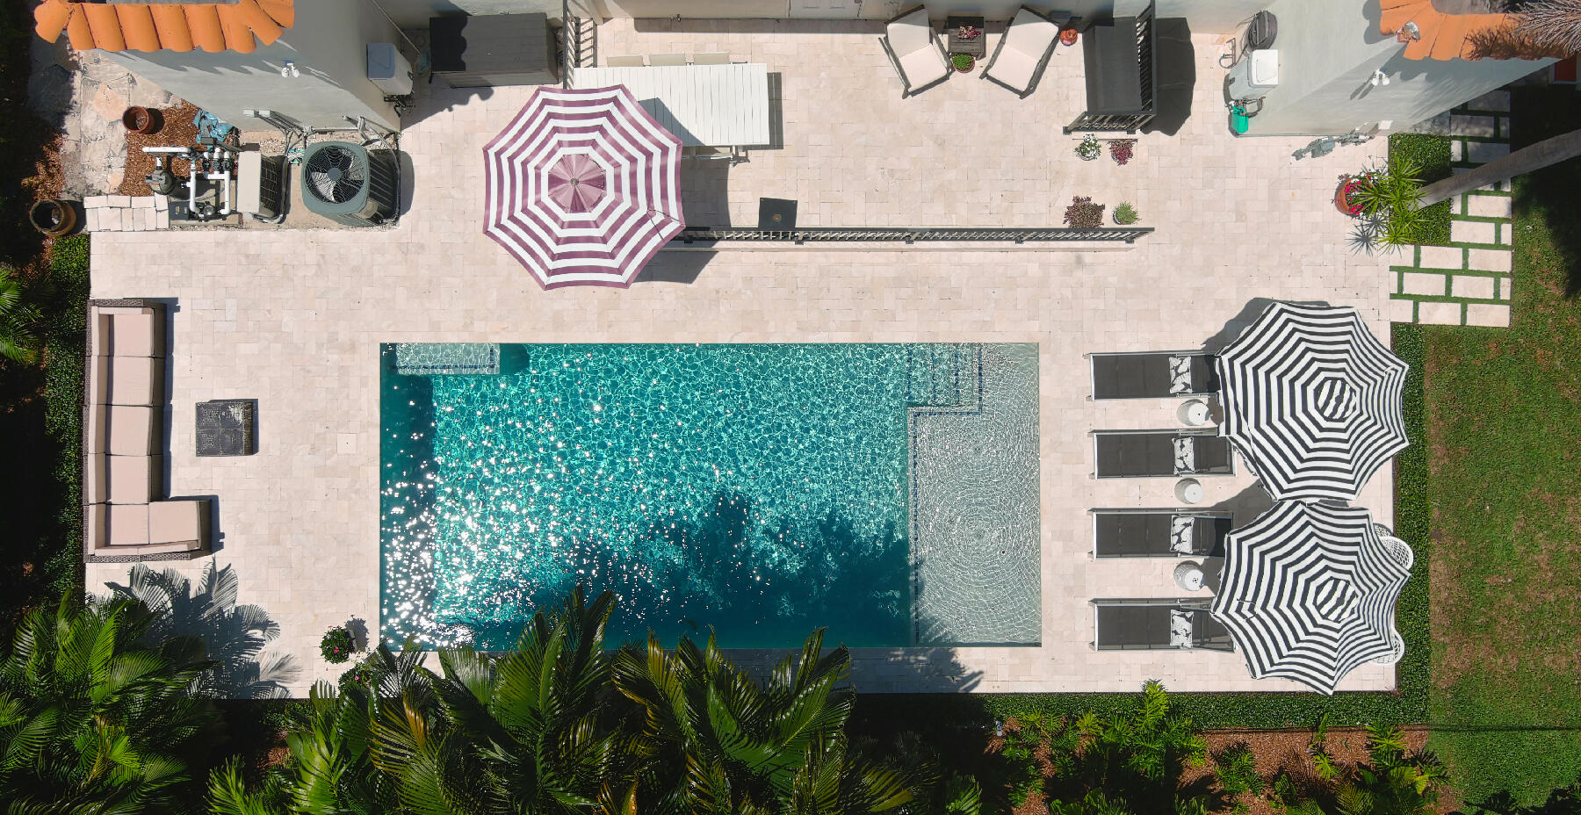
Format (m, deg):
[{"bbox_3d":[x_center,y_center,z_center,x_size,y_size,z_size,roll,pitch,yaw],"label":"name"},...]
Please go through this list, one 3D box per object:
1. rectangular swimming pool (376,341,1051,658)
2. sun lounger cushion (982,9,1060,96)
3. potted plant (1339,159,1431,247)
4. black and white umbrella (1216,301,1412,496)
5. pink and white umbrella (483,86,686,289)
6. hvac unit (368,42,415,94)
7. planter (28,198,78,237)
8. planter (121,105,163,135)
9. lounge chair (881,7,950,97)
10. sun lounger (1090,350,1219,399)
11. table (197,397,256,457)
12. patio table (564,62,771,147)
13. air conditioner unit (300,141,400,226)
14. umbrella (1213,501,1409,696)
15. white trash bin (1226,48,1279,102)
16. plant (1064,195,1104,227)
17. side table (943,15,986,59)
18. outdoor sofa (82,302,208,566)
[{"bbox_3d":[-1.088,1.220,18.214,9.100,1.400,4.200,0,89,-1],"label":"rectangular swimming pool"},{"bbox_3d":[3.040,-4.647,16.703,0.630,0.660,0.820,27,89,-1],"label":"sun lounger cushion"},{"bbox_3d":[7.899,-2.611,17.072,0.789,1.660,1.127,0,89,-1],"label":"potted plant"},{"bbox_3d":[6.369,-0.067,16.403,2.420,2.560,2.420,0,89,-1],"label":"black and white umbrella"},{"bbox_3d":[-2.438,-2.589,15.776,2.450,2.540,2.450,0,89,-1],"label":"pink and white umbrella"},{"bbox_3d":[-5.211,-4.403,16.599,0.328,0.740,0.459,0,89,-1],"label":"hvac unit"},{"bbox_3d":[-10.006,-2.565,17.327,0.480,0.390,0.480,0,89,-1],"label":"planter"},{"bbox_3d":[-8.783,-3.854,17.248,0.360,0.320,0.360,0,89,-1],"label":"planter"},{"bbox_3d":[1.679,-4.727,16.991,0.700,0.800,0.900,-26,90,-1],"label":"lounge chair"},{"bbox_3d":[5.046,-0.434,17.440,1.950,0.440,0.640,-1,89,-1],"label":"sun lounger"},{"bbox_3d":[-7.710,0.303,17.376,0.667,0.320,0.727,-1,89,-1],"label":"table"},{"bbox_3d":[-1.525,-3.846,16.704,2.500,0.750,1.030,-1,89,-1],"label":"patio table"},{"bbox_3d":[-5.874,-2.957,16.980,0.910,1.120,0.910,0,89,-1],"label":"air conditioner unit"},{"bbox_3d":[6.358,2.318,16.377,2.420,2.560,2.420,0,89,-1],"label":"umbrella"},{"bbox_3d":[6.095,-4.350,16.749,0.394,0.680,0.495,0,89,-2],"label":"white trash bin"},{"bbox_3d":[3.950,-2.599,17.187,0.530,0.450,0.480,0,89,-1],"label":"plant"},{"bbox_3d":[2.346,-4.961,17.207,0.479,0.400,0.492,0,89,-1],"label":"side table"},{"bbox_3d":[-8.630,0.320,17.191,1.372,0.650,3.476,0,89,-1],"label":"outdoor sofa"}]

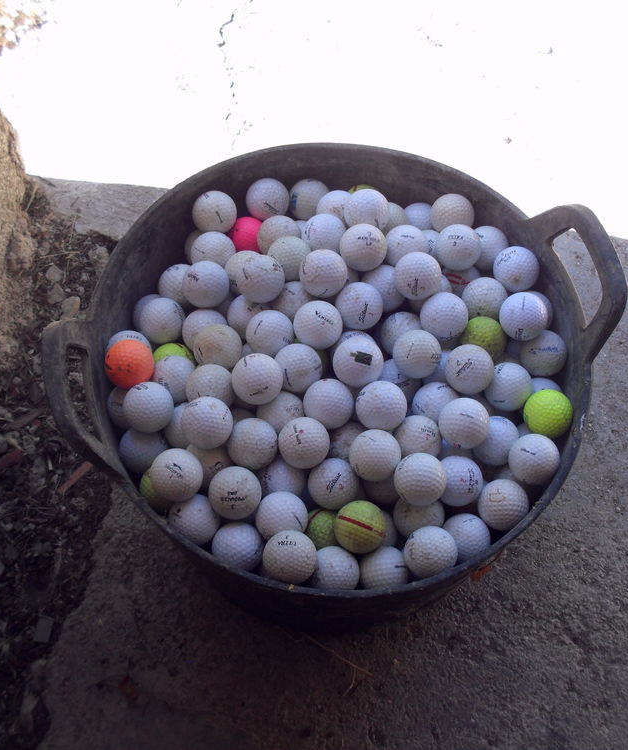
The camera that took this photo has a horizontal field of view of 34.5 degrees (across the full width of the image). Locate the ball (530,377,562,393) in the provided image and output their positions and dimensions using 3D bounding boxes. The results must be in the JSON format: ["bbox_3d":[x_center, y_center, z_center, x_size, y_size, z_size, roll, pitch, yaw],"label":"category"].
[{"bbox_3d":[0.212,0.023,0.949,0.043,0.043,0.043,5,64,0],"label":"ball"}]

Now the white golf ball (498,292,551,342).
[{"bbox_3d":[0.187,-0.052,0.899,0.043,0.043,0.043,2,64,-3],"label":"white golf ball"}]

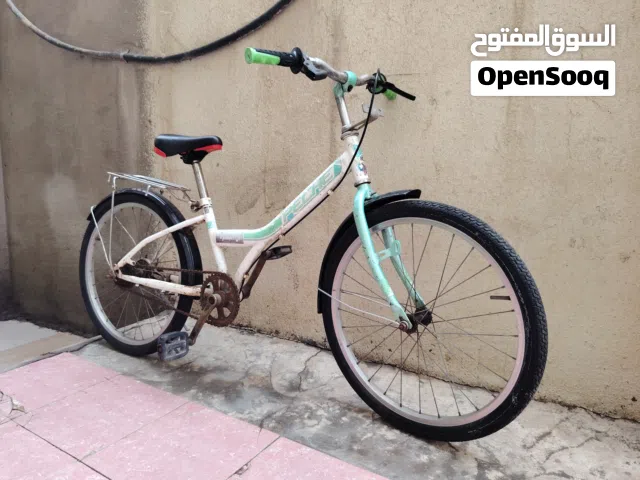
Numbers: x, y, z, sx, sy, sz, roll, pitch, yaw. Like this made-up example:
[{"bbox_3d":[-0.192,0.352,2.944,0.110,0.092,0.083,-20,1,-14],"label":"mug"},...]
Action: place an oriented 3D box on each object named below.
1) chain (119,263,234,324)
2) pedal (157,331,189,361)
[{"bbox_3d":[-0.467,0.162,1.395,0.540,0.150,0.022,5,4,29],"label":"chain"},{"bbox_3d":[-0.421,0.304,1.268,0.028,0.064,0.096,-5,0,29],"label":"pedal"}]

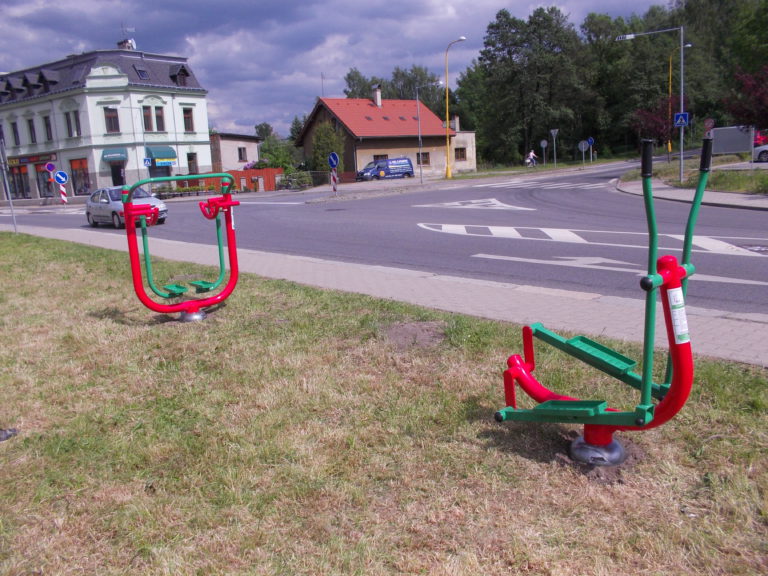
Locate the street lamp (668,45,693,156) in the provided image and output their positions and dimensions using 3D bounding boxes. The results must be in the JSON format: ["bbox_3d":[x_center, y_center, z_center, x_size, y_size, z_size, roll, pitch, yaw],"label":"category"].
[{"bbox_3d":[29.926,-18.799,64.569,2.000,10.800,0.400,2,12,25],"label":"street lamp"}]

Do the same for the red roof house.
[{"bbox_3d":[0.261,-15.746,65.456,15.300,9.000,10.800,-11,14,-35],"label":"red roof house"}]

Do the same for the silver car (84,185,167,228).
[{"bbox_3d":[-9.200,-2.930,22.750,1.700,1.420,4.100,-12,14,-40],"label":"silver car"}]

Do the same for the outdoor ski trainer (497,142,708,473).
[{"bbox_3d":[1.049,0.067,3.254,0.530,1.620,1.120,-12,15,-40],"label":"outdoor ski trainer"}]

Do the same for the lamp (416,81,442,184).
[{"bbox_3d":[3.168,-10.578,44.035,0.350,6.800,2.300,-12,14,-37],"label":"lamp"}]

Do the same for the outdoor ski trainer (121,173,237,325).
[{"bbox_3d":[-2.083,-0.417,6.750,1.130,1.520,0.500,-10,13,-32],"label":"outdoor ski trainer"}]

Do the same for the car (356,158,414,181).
[{"bbox_3d":[0.174,-10.560,57.315,4.800,1.930,1.900,-10,13,-33],"label":"car"}]

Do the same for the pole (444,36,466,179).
[{"bbox_3d":[5.602,-13.850,49.937,1.900,10.700,0.400,6,14,39],"label":"pole"}]

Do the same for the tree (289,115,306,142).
[{"bbox_3d":[-10.964,-17.448,79.213,2.800,8.200,2.800,-3,11,0],"label":"tree"}]

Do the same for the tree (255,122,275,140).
[{"bbox_3d":[-16.548,-18.627,87.232,3.400,8.000,3.400,-3,11,0],"label":"tree"}]

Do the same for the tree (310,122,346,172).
[{"bbox_3d":[-5.273,-12.402,58.972,3.100,5.500,3.100,-3,11,0],"label":"tree"}]

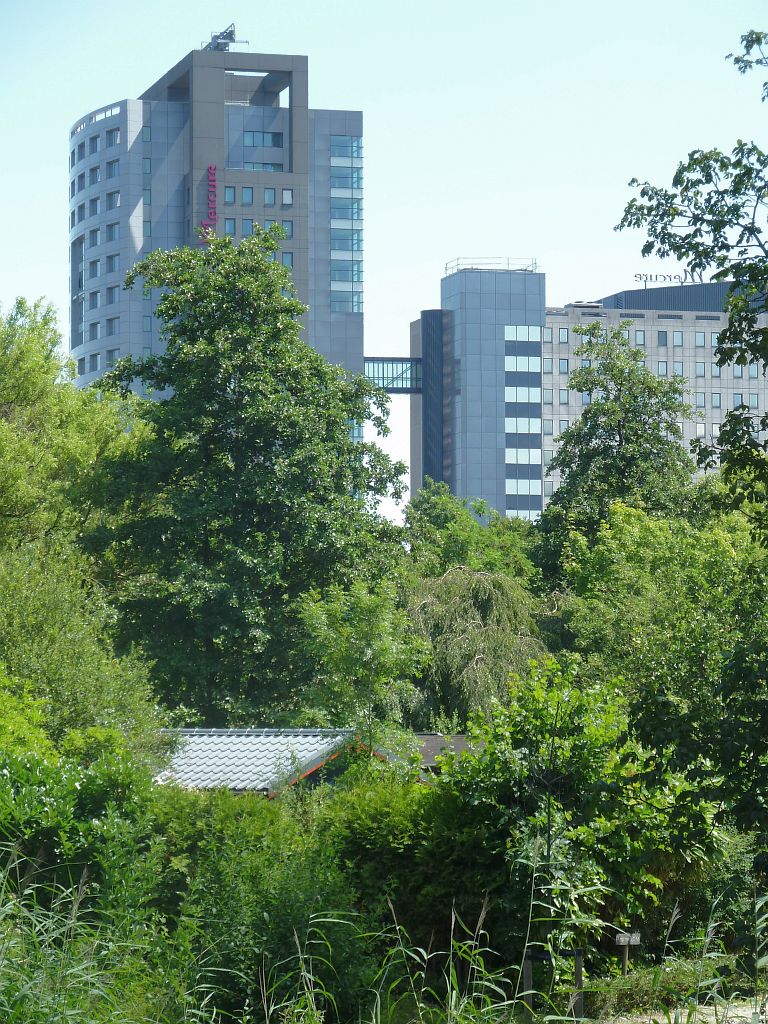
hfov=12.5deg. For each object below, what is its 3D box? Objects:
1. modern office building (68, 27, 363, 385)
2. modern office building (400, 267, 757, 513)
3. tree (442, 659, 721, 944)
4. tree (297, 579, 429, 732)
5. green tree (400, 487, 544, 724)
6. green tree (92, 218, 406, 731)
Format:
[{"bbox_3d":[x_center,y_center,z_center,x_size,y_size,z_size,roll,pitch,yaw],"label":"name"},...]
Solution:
[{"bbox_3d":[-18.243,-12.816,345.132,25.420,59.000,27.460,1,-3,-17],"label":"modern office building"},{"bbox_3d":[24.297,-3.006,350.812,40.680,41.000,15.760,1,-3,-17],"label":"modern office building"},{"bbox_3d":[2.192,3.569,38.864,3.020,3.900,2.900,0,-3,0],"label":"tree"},{"bbox_3d":[-0.335,3.355,55.901,2.060,4.600,2.100,0,-3,0],"label":"tree"},{"bbox_3d":[1.903,2.913,75.953,3.000,7.200,3.200,0,-3,0],"label":"green tree"},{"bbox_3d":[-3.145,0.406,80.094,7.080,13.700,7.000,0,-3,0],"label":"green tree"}]

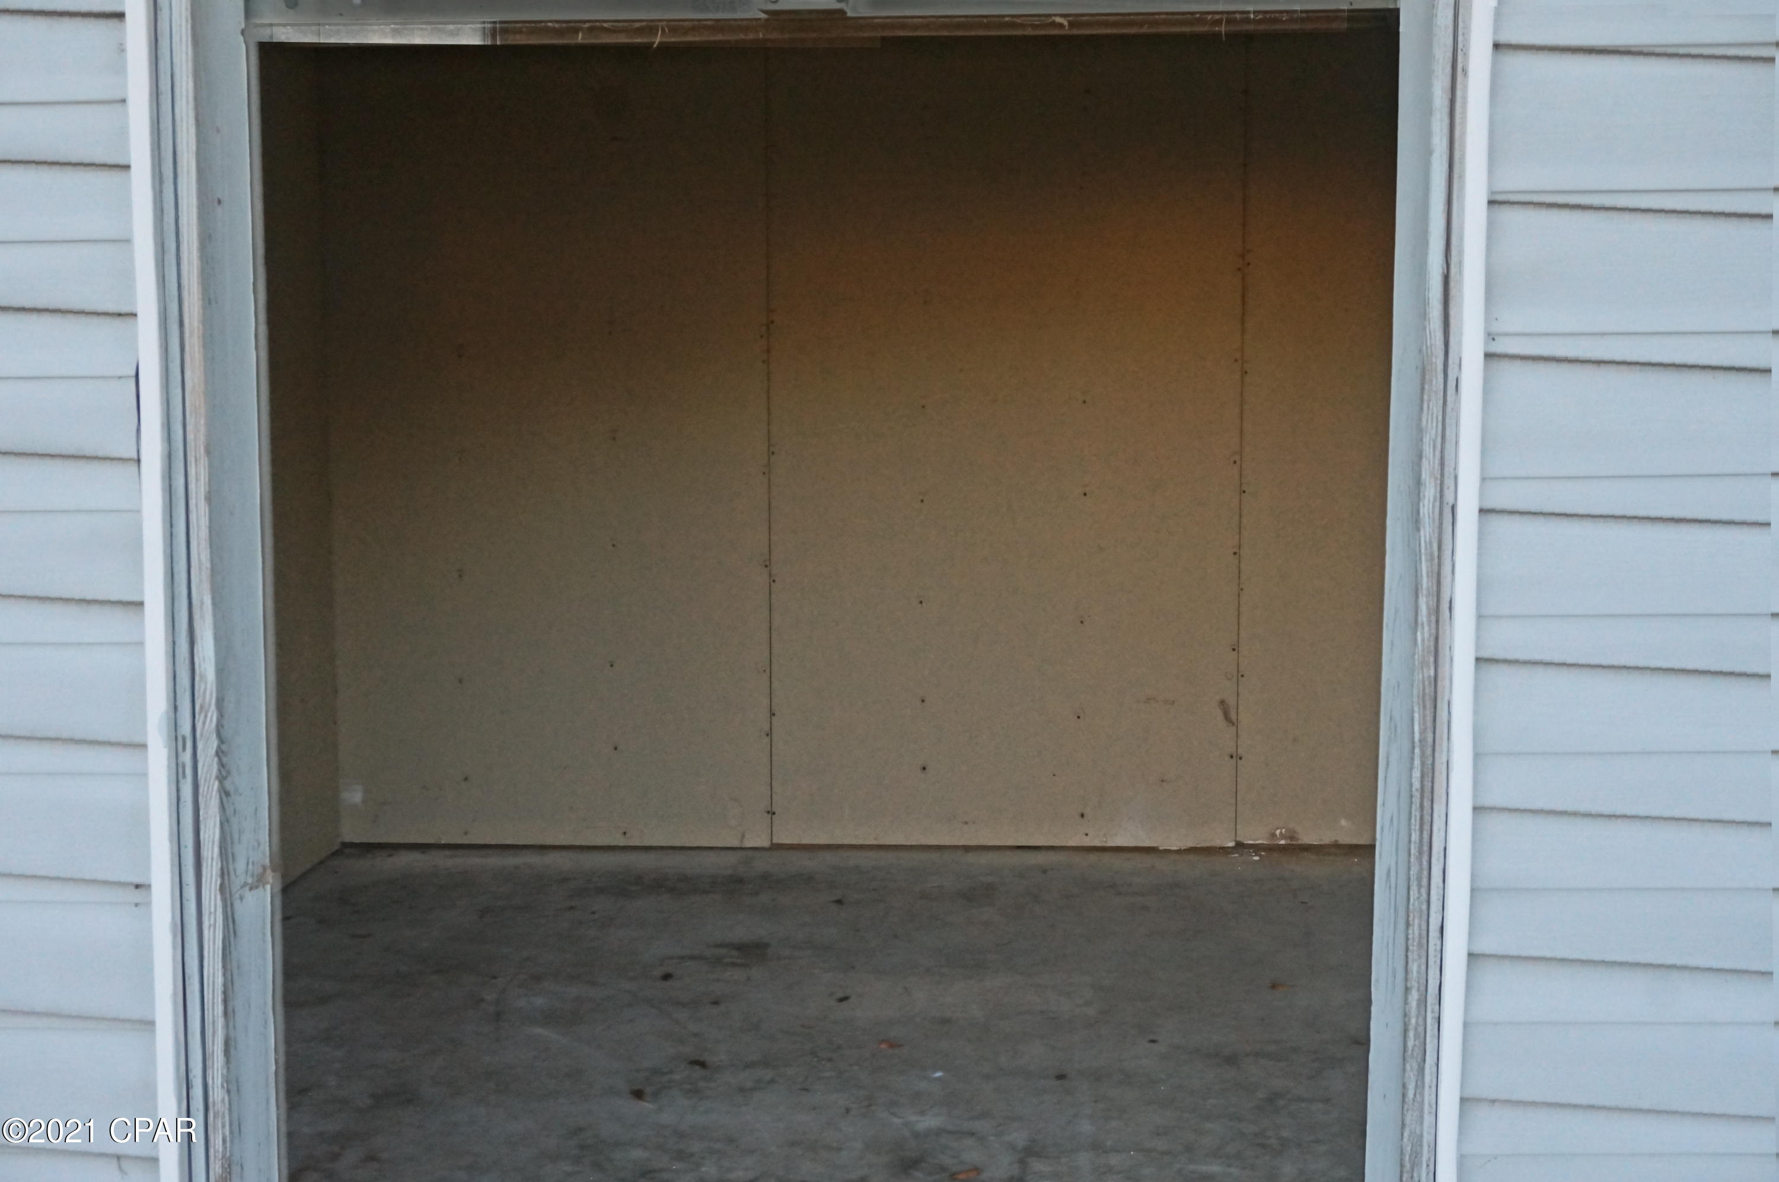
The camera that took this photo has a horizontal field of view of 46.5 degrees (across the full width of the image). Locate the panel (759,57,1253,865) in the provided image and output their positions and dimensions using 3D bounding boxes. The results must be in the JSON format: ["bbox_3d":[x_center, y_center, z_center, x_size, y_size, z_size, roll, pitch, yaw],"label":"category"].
[{"bbox_3d":[0.298,-0.534,5.352,1.219,2.420,0.015,0,5,2],"label":"panel"}]

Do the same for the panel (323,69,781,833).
[{"bbox_3d":[-0.906,-0.535,5.386,1.190,2.420,0.015,0,5,2],"label":"panel"}]

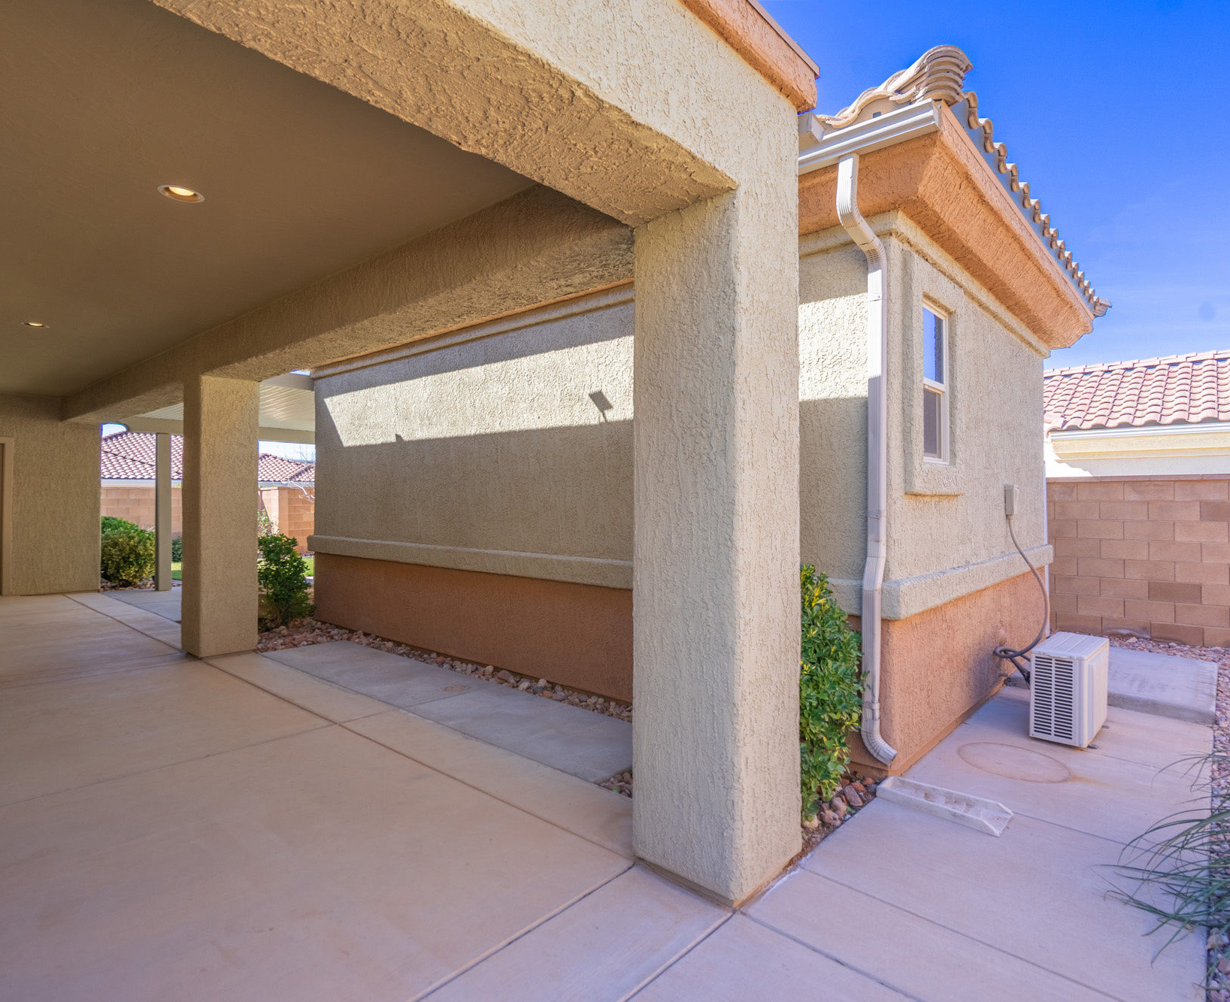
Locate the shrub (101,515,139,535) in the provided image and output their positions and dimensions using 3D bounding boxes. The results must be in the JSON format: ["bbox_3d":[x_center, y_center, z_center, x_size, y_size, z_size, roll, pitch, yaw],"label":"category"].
[{"bbox_3d":[-8.750,0.800,11.700,1.050,1.000,1.050,0,0,41],"label":"shrub"}]

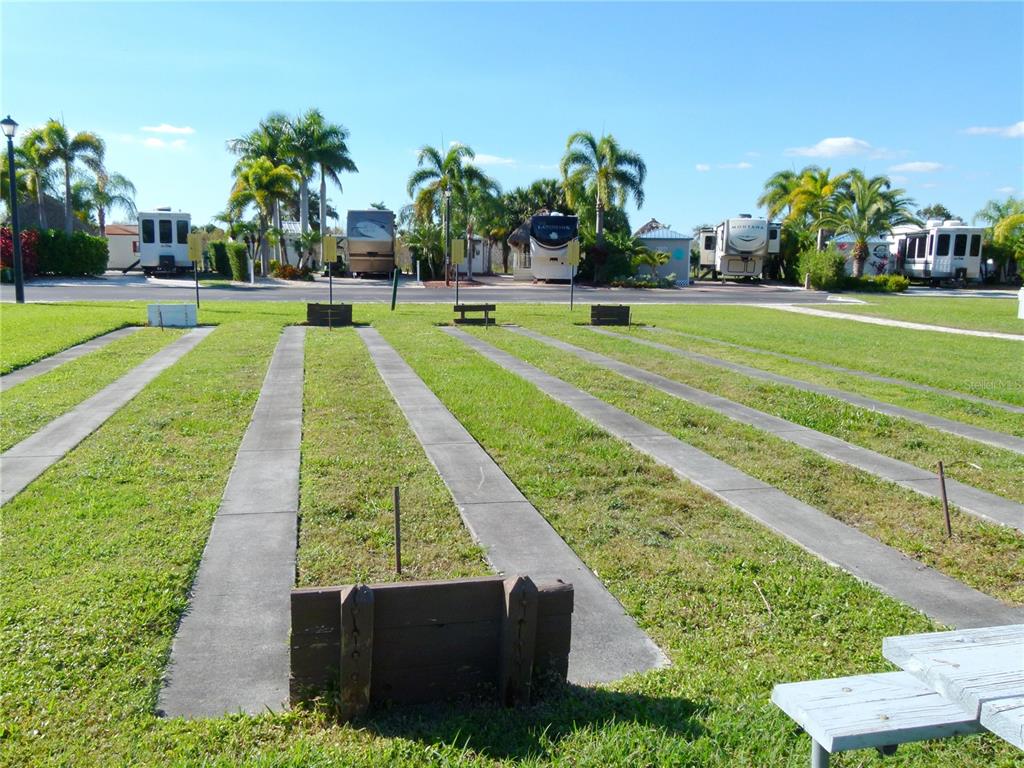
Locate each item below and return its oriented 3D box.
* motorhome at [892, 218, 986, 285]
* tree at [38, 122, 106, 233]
[{"bbox_3d":[25.393,-7.816,46.734,2.750,3.600,10.500,3,10,13],"label":"motorhome"},{"bbox_3d":[-24.312,-10.307,42.329,3.690,8.259,3.690,-4,11,-29],"label":"tree"}]

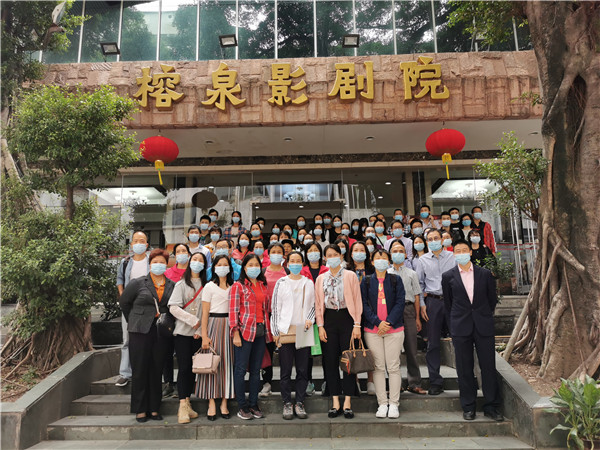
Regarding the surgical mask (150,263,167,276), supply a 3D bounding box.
[{"bbox_3d":[-1.404,0.444,4.650,0.160,0.115,0.085,2,-10,-15],"label":"surgical mask"}]

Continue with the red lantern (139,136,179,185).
[{"bbox_3d":[-2.740,-1.260,9.101,0.775,0.964,0.775,-1,-9,0],"label":"red lantern"}]

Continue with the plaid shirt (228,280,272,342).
[{"bbox_3d":[-0.487,0.846,4.630,0.420,0.610,0.260,3,-10,-22],"label":"plaid shirt"}]

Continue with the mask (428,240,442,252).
[{"bbox_3d":[1.451,0.229,5.020,0.150,0.113,0.085,-4,-10,16],"label":"mask"}]

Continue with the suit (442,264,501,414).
[{"bbox_3d":[1.662,1.105,4.600,0.540,1.422,0.330,-2,-9,10],"label":"suit"}]

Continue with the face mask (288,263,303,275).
[{"bbox_3d":[-0.044,0.453,4.790,0.135,0.110,0.085,-1,-9,0],"label":"face mask"}]

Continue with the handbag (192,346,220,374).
[{"bbox_3d":[-0.884,1.290,4.440,0.240,0.250,0.130,-4,-10,17],"label":"handbag"}]

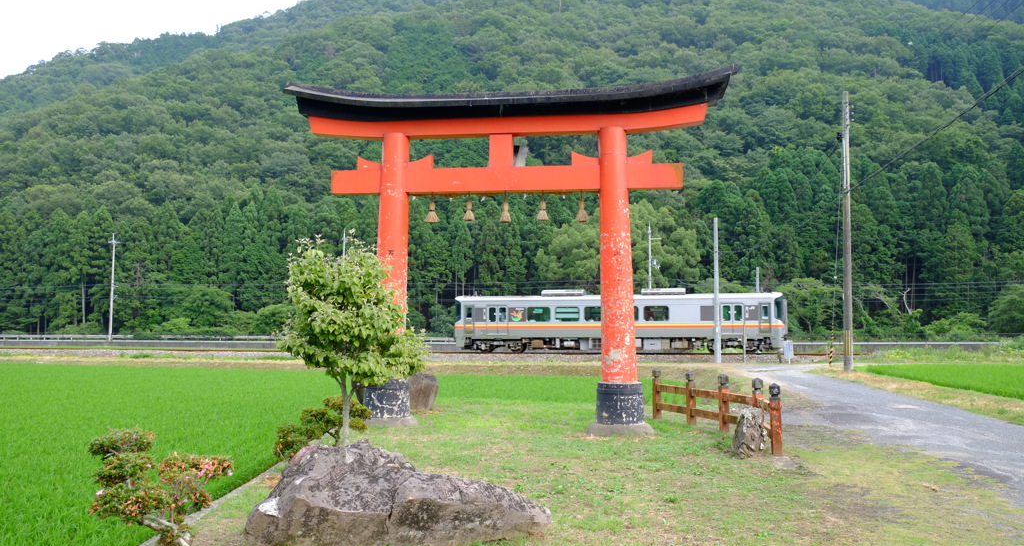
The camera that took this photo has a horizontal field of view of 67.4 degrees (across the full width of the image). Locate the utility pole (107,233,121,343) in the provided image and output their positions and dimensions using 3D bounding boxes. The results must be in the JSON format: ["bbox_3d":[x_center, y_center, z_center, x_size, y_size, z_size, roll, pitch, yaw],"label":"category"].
[{"bbox_3d":[-35.400,1.266,68.106,1.100,9.600,0.400,0,-4,-6],"label":"utility pole"}]

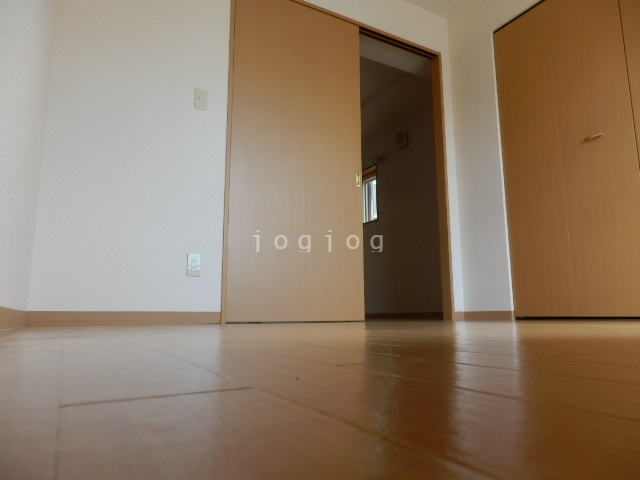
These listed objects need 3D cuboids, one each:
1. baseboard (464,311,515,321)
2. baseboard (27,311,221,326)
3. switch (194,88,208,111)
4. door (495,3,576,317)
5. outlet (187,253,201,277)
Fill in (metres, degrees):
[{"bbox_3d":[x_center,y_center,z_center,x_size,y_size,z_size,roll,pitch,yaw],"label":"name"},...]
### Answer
[{"bbox_3d":[1.147,0.521,3.022,0.012,0.060,0.405,5,-11,-29],"label":"baseboard"},{"bbox_3d":[-0.892,0.374,2.122,0.850,0.060,0.012,5,-11,-29],"label":"baseboard"},{"bbox_3d":[-0.654,-0.776,2.451,0.069,0.118,0.010,5,-11,-29],"label":"switch"},{"bbox_3d":[1.364,-0.524,2.861,0.030,2.010,0.410,5,-11,-29],"label":"door"},{"bbox_3d":[-0.651,0.131,2.296,0.069,0.117,0.010,5,-11,-29],"label":"outlet"}]

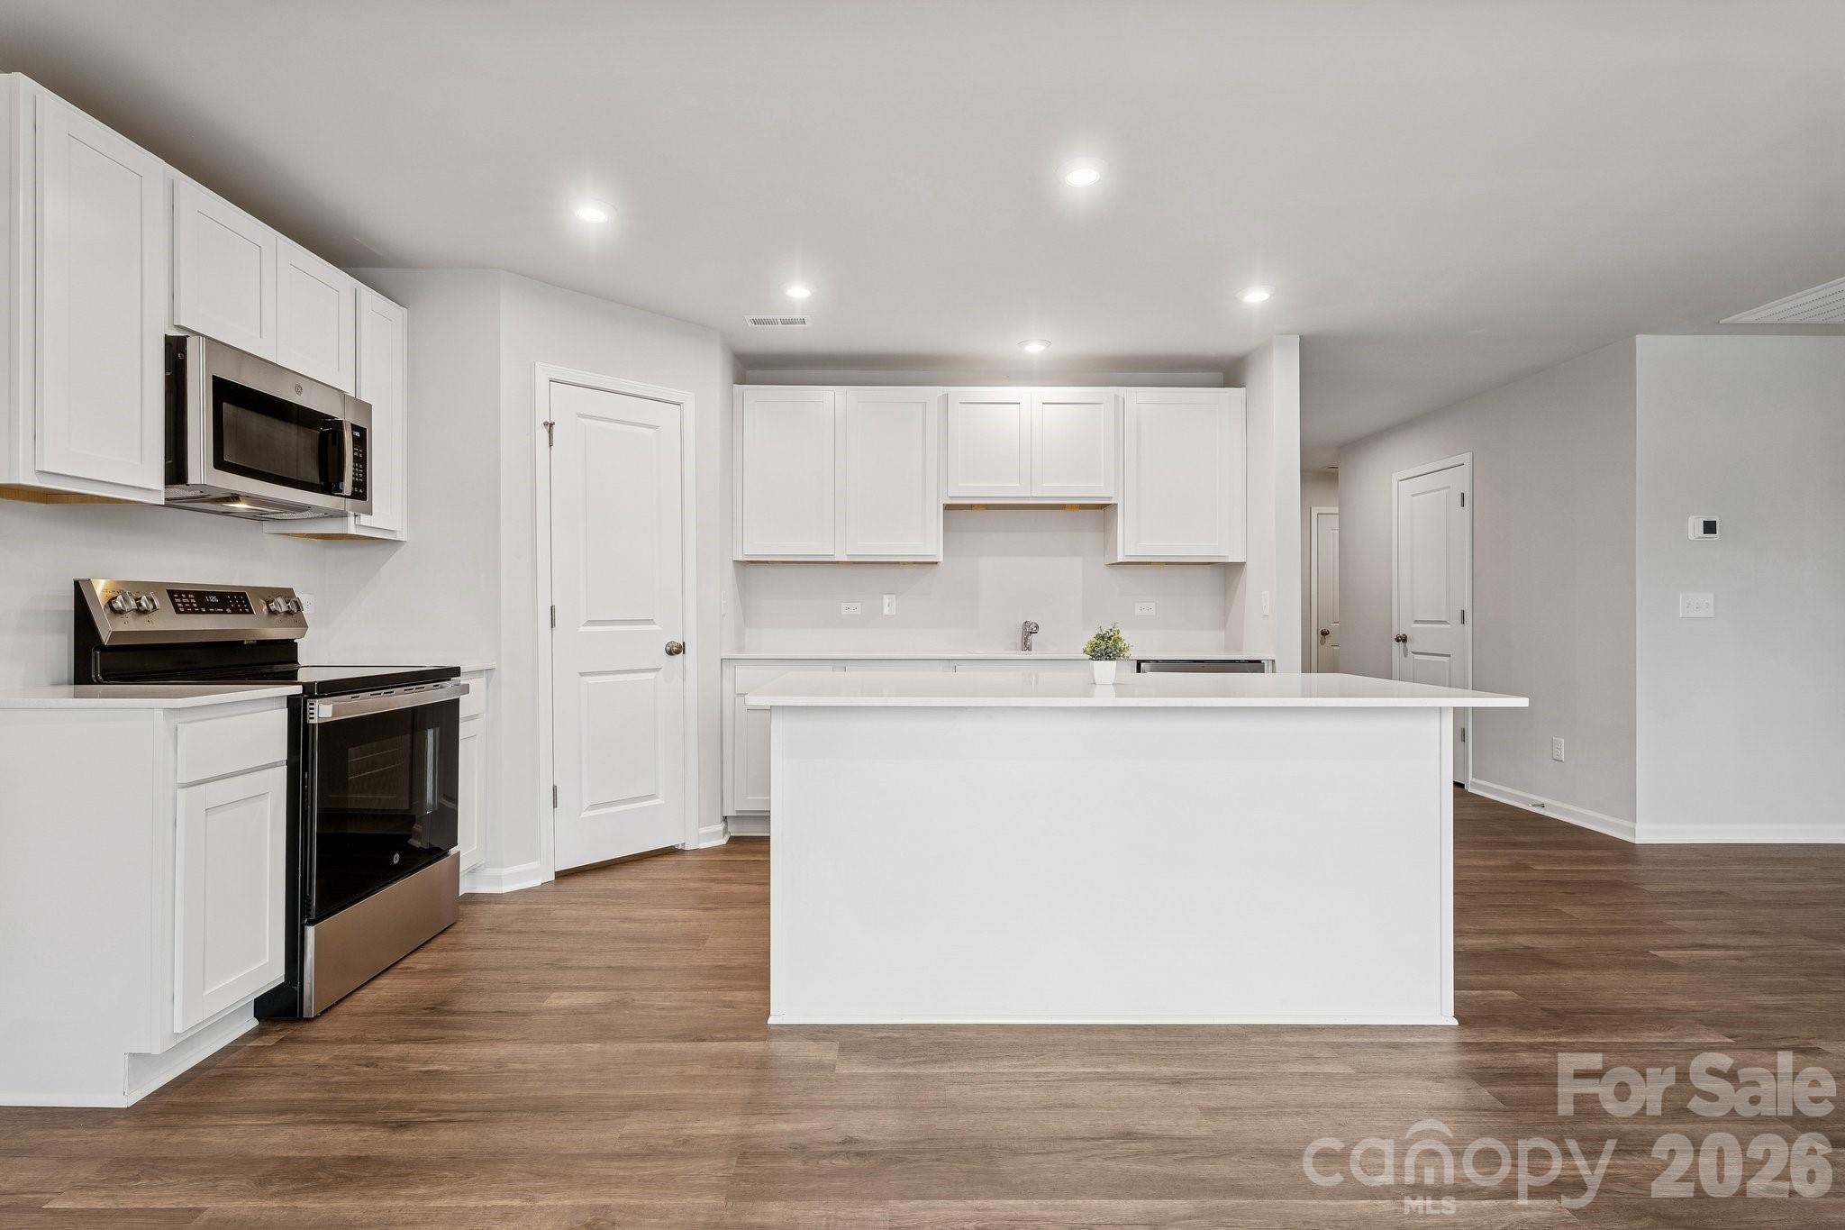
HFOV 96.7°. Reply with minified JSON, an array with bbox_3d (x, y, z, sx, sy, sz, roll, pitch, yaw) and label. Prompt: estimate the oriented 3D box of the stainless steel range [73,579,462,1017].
[{"bbox_3d":[-2.020,0.515,2.650,0.690,1.210,0.735,0,0,0],"label":"stainless steel range"}]

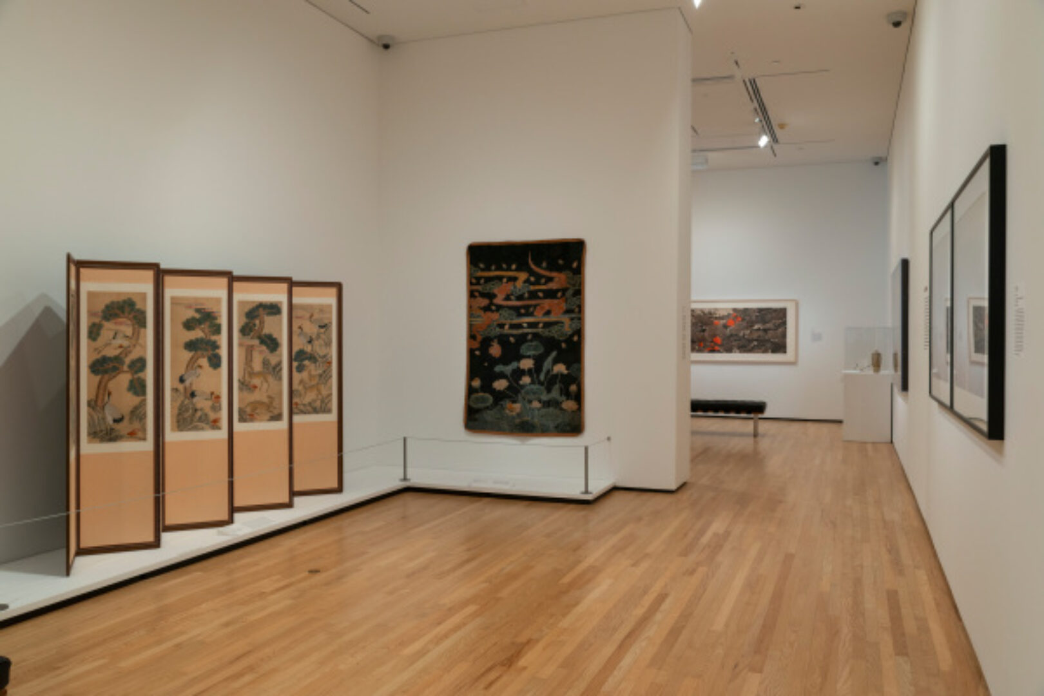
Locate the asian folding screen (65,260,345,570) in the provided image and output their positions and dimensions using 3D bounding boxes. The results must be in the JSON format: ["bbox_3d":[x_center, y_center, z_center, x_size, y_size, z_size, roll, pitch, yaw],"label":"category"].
[{"bbox_3d":[-2.051,0.345,6.277,0.360,1.700,2.920,0,1,20],"label":"asian folding screen"}]

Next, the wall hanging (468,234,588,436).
[{"bbox_3d":[0.014,-0.093,8.598,1.172,1.791,0.040,0,1,20],"label":"wall hanging"}]

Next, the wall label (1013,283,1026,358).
[{"bbox_3d":[1.590,-0.087,2.973,0.010,0.240,0.215,0,1,20],"label":"wall label"}]

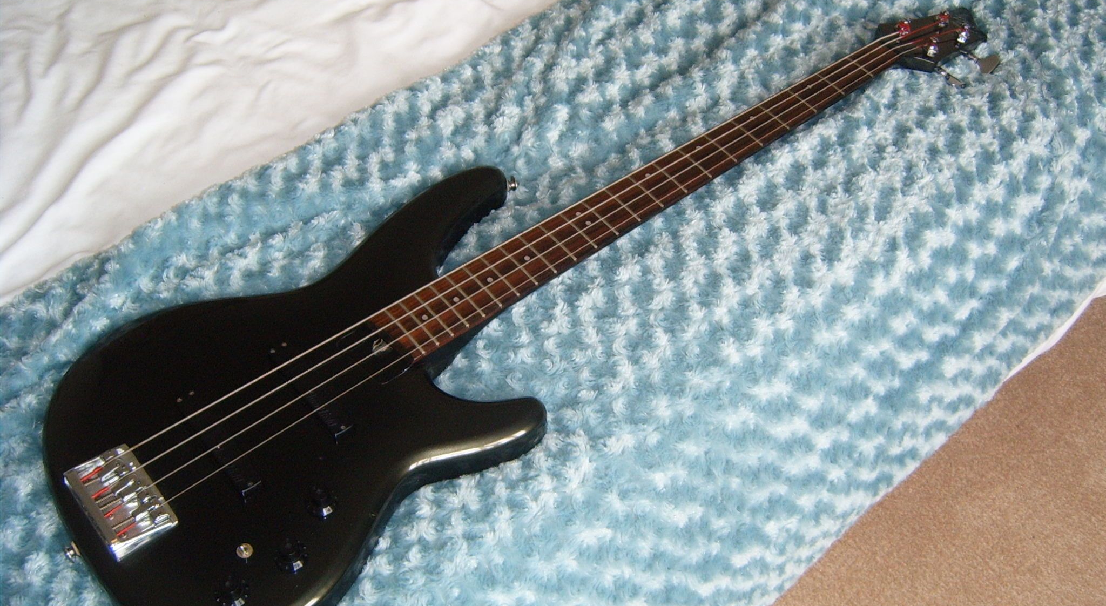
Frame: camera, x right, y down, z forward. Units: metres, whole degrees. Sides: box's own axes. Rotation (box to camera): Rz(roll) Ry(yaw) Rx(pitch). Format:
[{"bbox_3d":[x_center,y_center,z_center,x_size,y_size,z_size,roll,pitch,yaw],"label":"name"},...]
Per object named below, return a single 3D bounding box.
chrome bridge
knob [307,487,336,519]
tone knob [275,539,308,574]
[{"bbox_3d":[-0.318,0.142,0.888,0.049,0.015,0.084,-31,60,-26],"label":"chrome bridge"},{"bbox_3d":[-0.172,0.146,0.897,0.022,0.015,0.022,2,51,-3],"label":"knob"},{"bbox_3d":[-0.188,0.180,0.870,0.023,0.015,0.023,2,51,-3],"label":"tone knob"}]

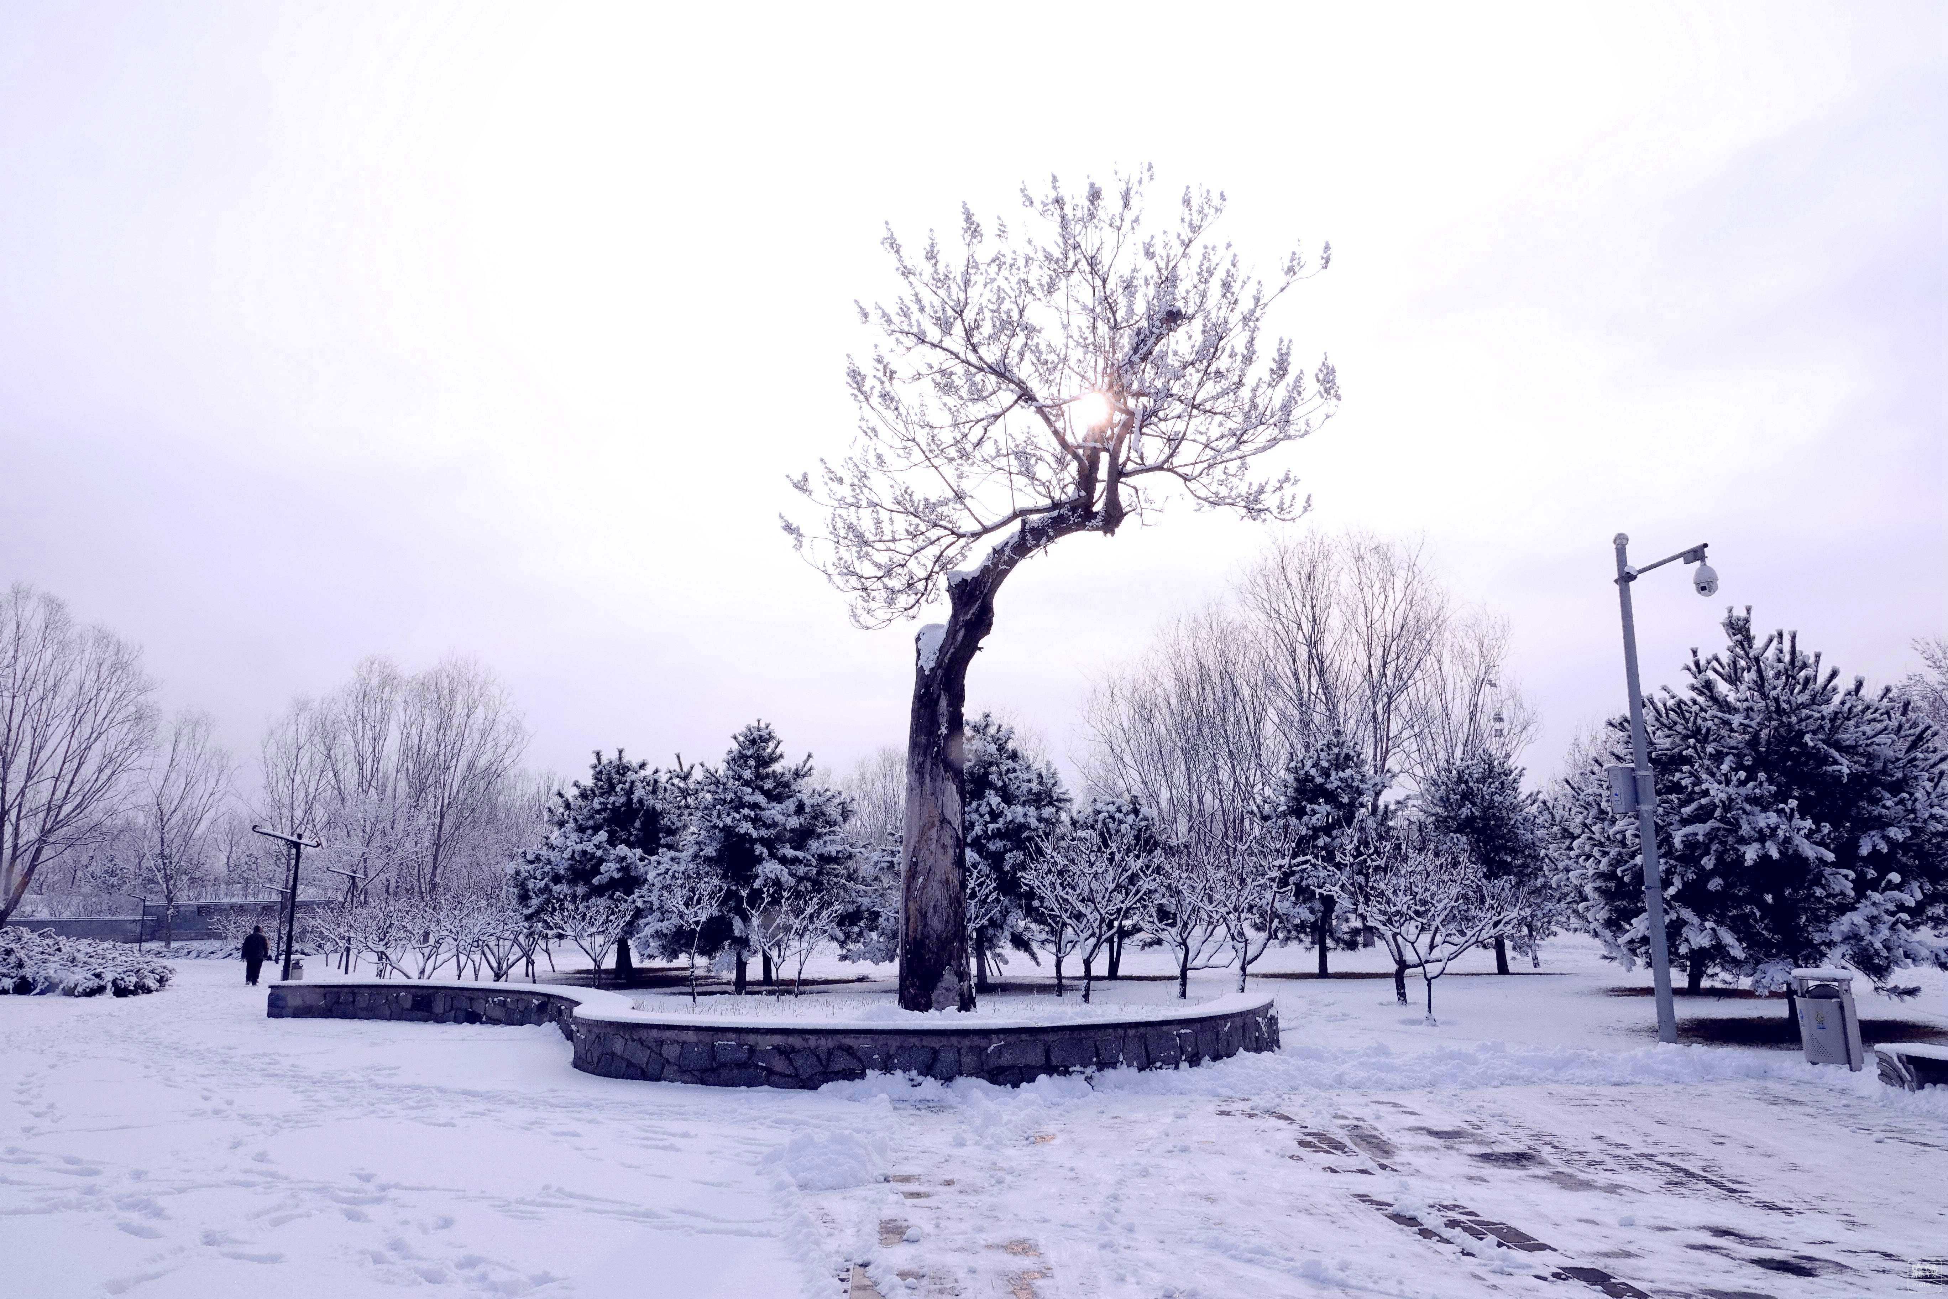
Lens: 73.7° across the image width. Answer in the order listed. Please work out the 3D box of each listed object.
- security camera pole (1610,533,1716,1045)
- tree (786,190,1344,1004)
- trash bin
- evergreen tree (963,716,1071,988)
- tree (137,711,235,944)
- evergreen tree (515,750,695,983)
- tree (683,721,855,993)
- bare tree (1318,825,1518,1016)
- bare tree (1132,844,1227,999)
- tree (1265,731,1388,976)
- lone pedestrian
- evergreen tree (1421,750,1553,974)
[{"bbox_3d":[8.082,1.432,14.934,0.550,6.093,1.350,4,-12,-20],"label":"security camera pole"},{"bbox_3d":[1.016,-0.999,15.131,6.359,10.060,5.405,0,-11,0],"label":"tree"},{"bbox_3d":[8.475,3.680,12.903,0.360,0.978,0.500,8,-13,-34],"label":"trash bin"},{"bbox_3d":[0.260,4.004,26.064,3.177,5.503,3.177,0,-12,0],"label":"evergreen tree"},{"bbox_3d":[-48.195,10.821,79.468,5.960,14.342,5.960,0,-12,0],"label":"tree"},{"bbox_3d":[-8.243,4.782,28.775,3.978,5.059,3.978,0,-11,0],"label":"evergreen tree"},{"bbox_3d":[-3.879,3.890,24.620,3.288,5.105,3.288,0,-11,0],"label":"tree"},{"bbox_3d":[6.152,3.795,18.073,2.922,2.654,2.776,0,-11,0],"label":"bare tree"},{"bbox_3d":[3.343,4.403,21.052,1.575,2.464,1.530,0,-12,0],"label":"bare tree"},{"bbox_3d":[7.842,4.486,28.853,2.738,5.350,2.738,0,-11,0],"label":"tree"},{"bbox_3d":[-20.006,8.531,36.167,0.700,1.663,0.430,2,-12,-11],"label":"lone pedestrian"},{"bbox_3d":[12.479,5.111,31.551,3.180,5.372,3.180,0,-12,0],"label":"evergreen tree"}]

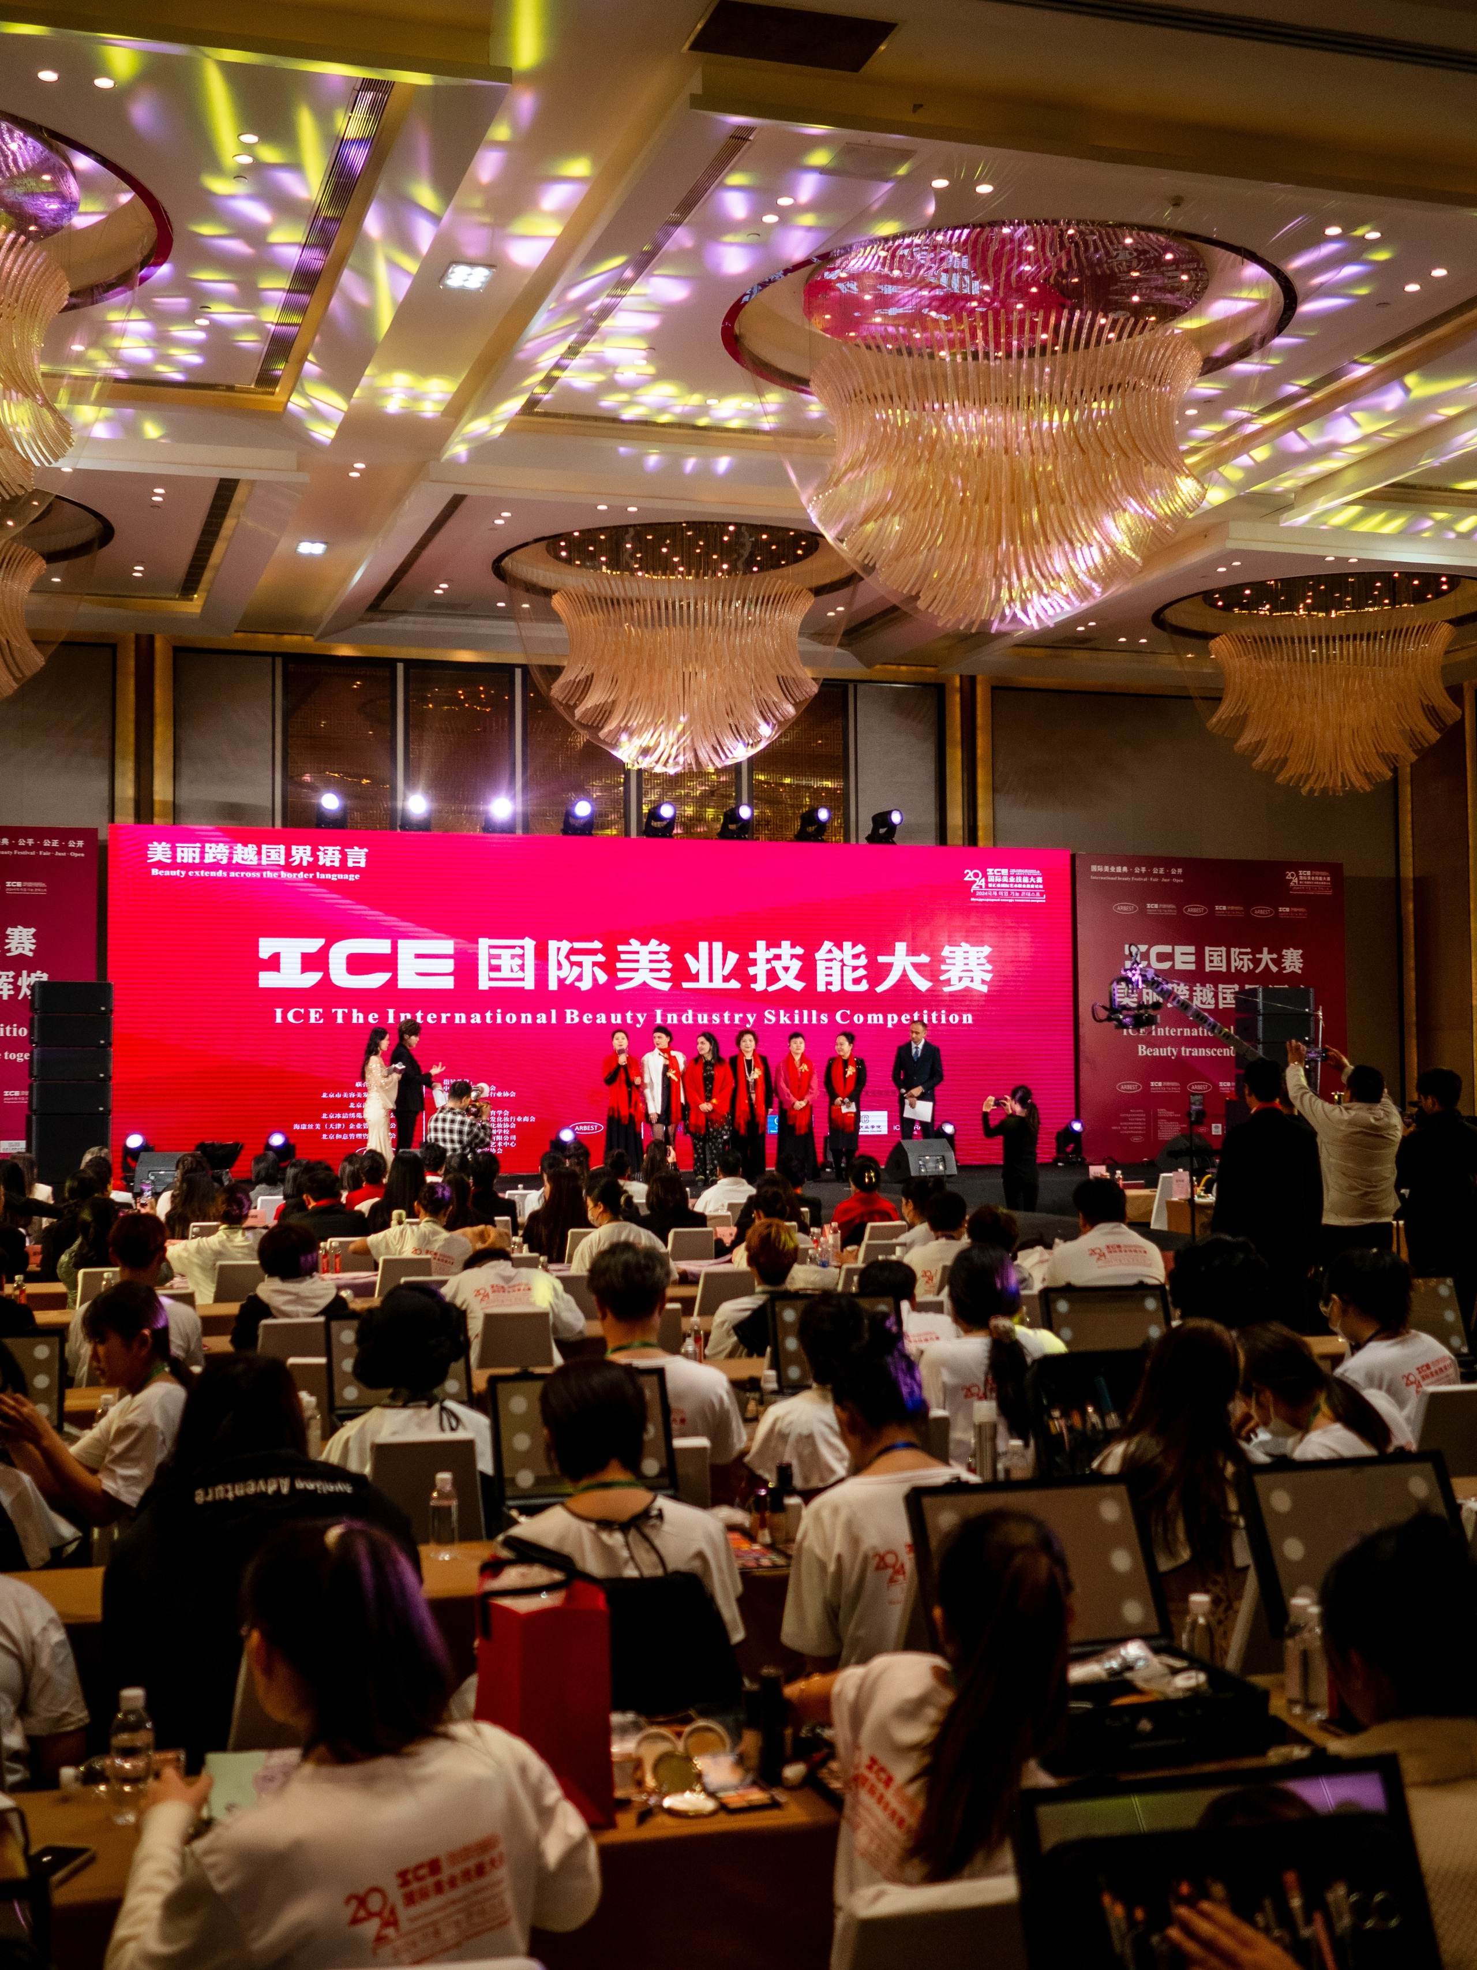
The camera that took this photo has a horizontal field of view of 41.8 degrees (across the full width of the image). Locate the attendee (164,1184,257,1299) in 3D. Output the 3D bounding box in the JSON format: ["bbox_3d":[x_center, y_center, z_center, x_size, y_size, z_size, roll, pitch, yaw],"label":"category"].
[{"bbox_3d":[-2.450,1.565,9.248,0.520,1.214,0.750,1,-3,-20],"label":"attendee"}]

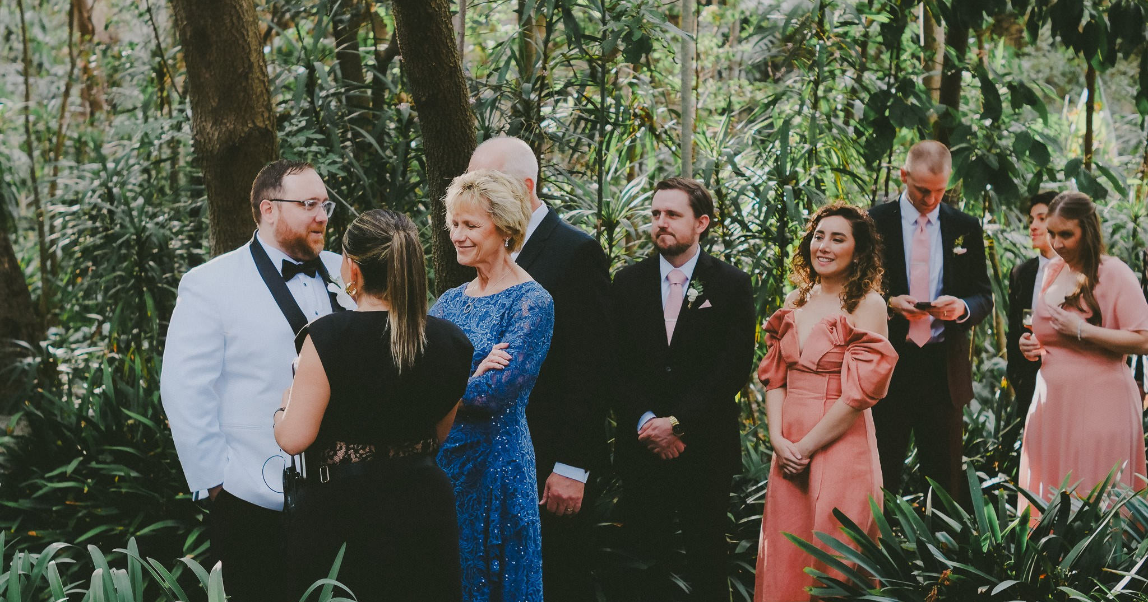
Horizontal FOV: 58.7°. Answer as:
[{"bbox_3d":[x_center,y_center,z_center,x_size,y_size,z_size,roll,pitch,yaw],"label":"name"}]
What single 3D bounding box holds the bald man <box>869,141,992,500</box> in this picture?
[{"bbox_3d":[1.283,0.346,3.680,0.520,1.830,0.420,2,4,28],"label":"bald man"}]

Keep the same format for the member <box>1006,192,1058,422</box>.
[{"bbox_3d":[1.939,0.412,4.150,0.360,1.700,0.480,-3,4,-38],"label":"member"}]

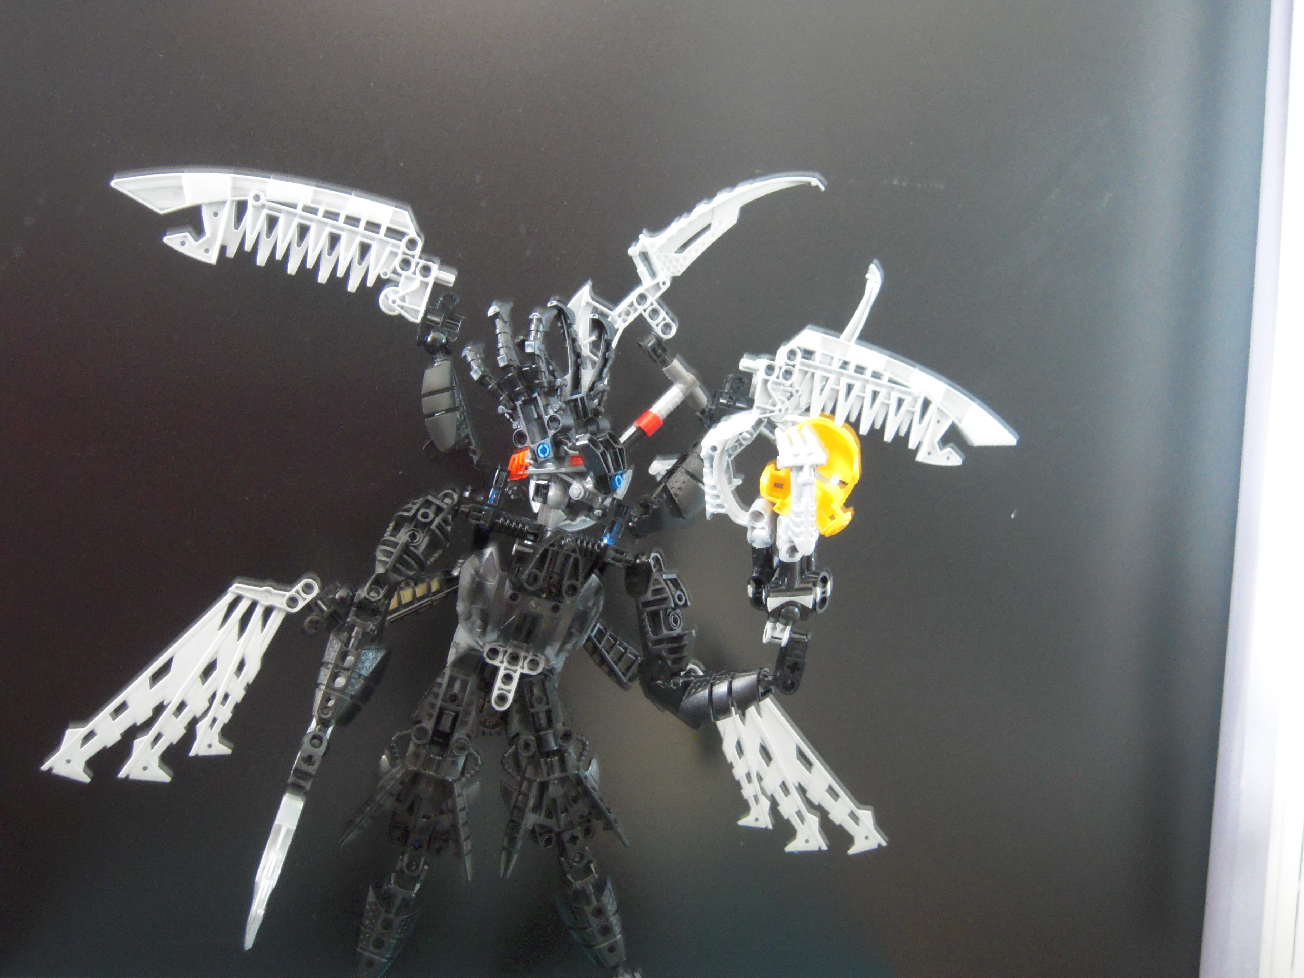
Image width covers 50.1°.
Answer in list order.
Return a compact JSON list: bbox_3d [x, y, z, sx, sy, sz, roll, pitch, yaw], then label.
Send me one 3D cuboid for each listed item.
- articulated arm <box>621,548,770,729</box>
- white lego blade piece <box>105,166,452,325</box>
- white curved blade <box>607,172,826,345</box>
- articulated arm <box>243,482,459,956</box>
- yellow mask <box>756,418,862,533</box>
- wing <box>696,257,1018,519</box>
[{"bbox_3d":[0.015,0.059,0.561,0.063,0.036,0.070,3,94,-12],"label":"articulated arm"},{"bbox_3d":[-0.138,-0.098,0.532,0.130,0.017,0.040,15,90,-7],"label":"white lego blade piece"},{"bbox_3d":[0.020,-0.097,0.565,0.108,0.022,0.038,-41,105,-8],"label":"white curved blade"},{"bbox_3d":[-0.126,0.083,0.539,0.036,0.036,0.190,23,91,-10],"label":"articulated arm"},{"bbox_3d":[0.067,-0.007,0.578,0.041,0.028,0.047,18,91,2],"label":"yellow mask"},{"bbox_3d":[0.087,-0.040,0.591,0.143,0.038,0.111,3,95,-18],"label":"wing"}]

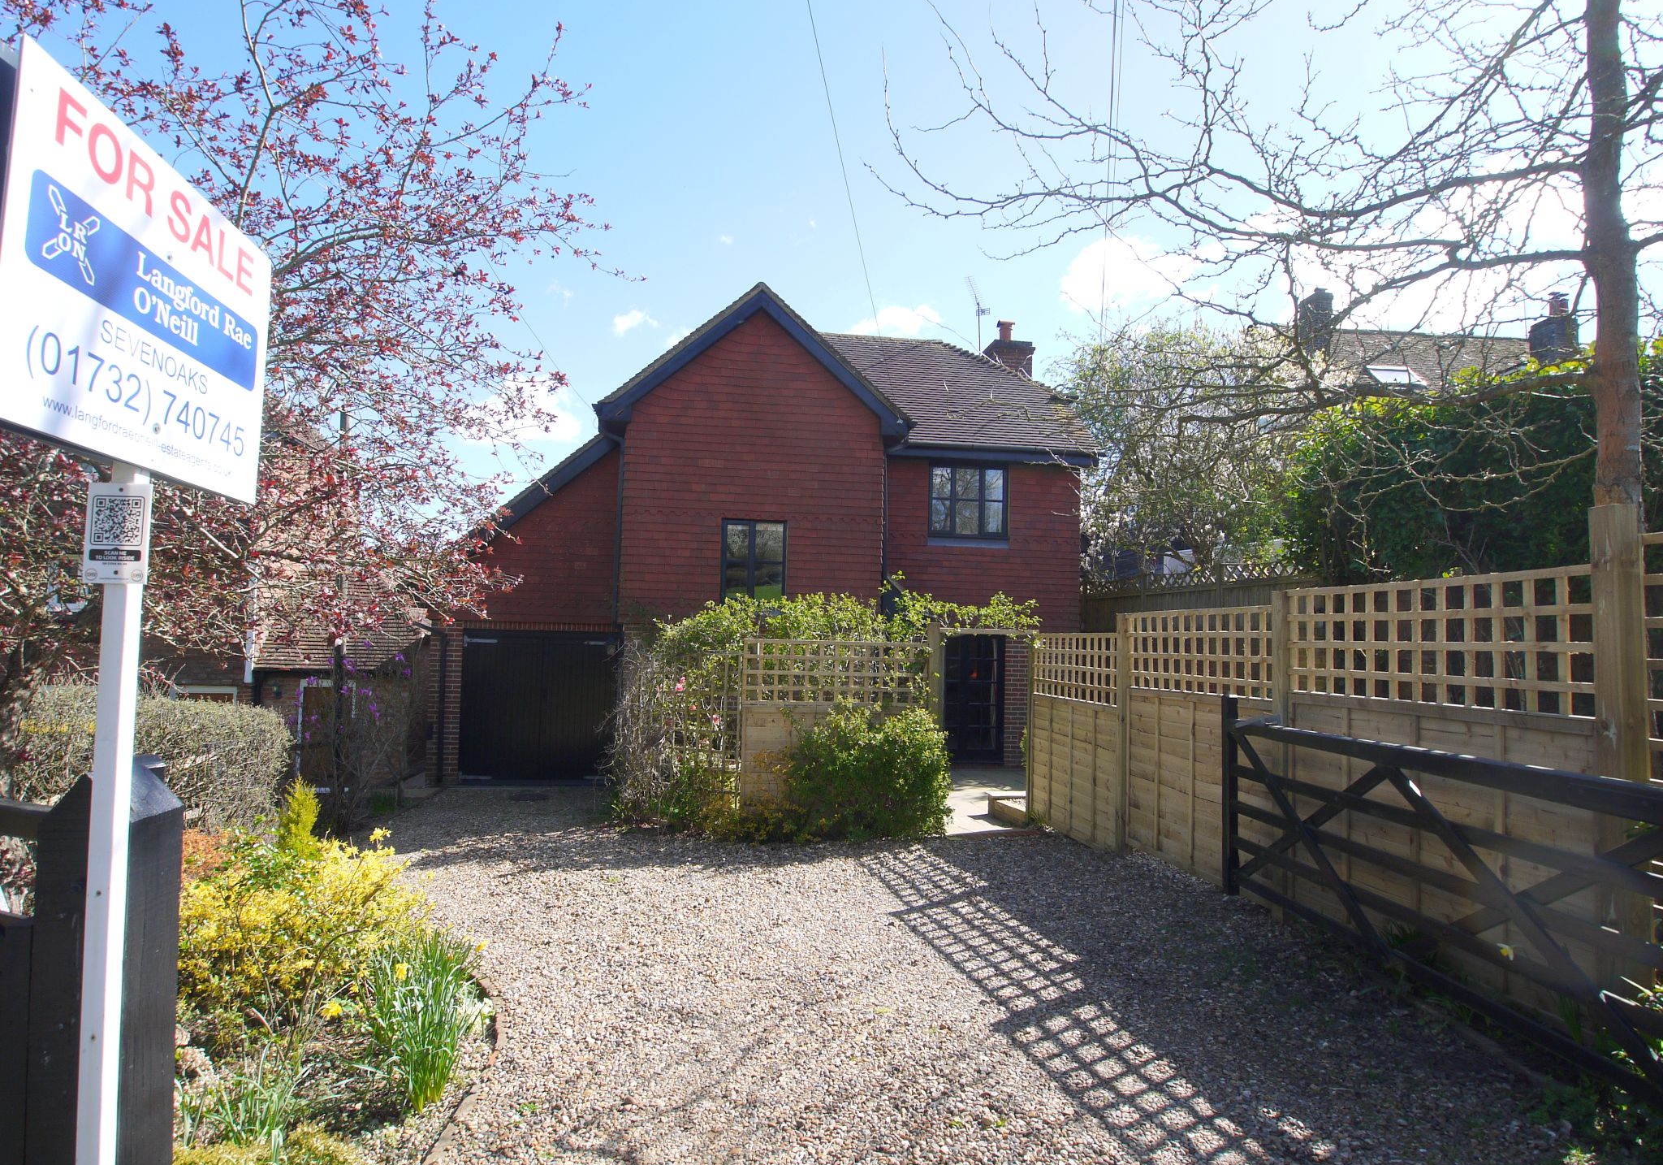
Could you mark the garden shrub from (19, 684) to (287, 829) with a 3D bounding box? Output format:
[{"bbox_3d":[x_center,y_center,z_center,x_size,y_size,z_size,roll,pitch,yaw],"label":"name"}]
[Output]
[{"bbox_3d":[-5.899,1.474,7.500,2.500,1.150,1.050,1,-3,0],"label":"garden shrub"}]

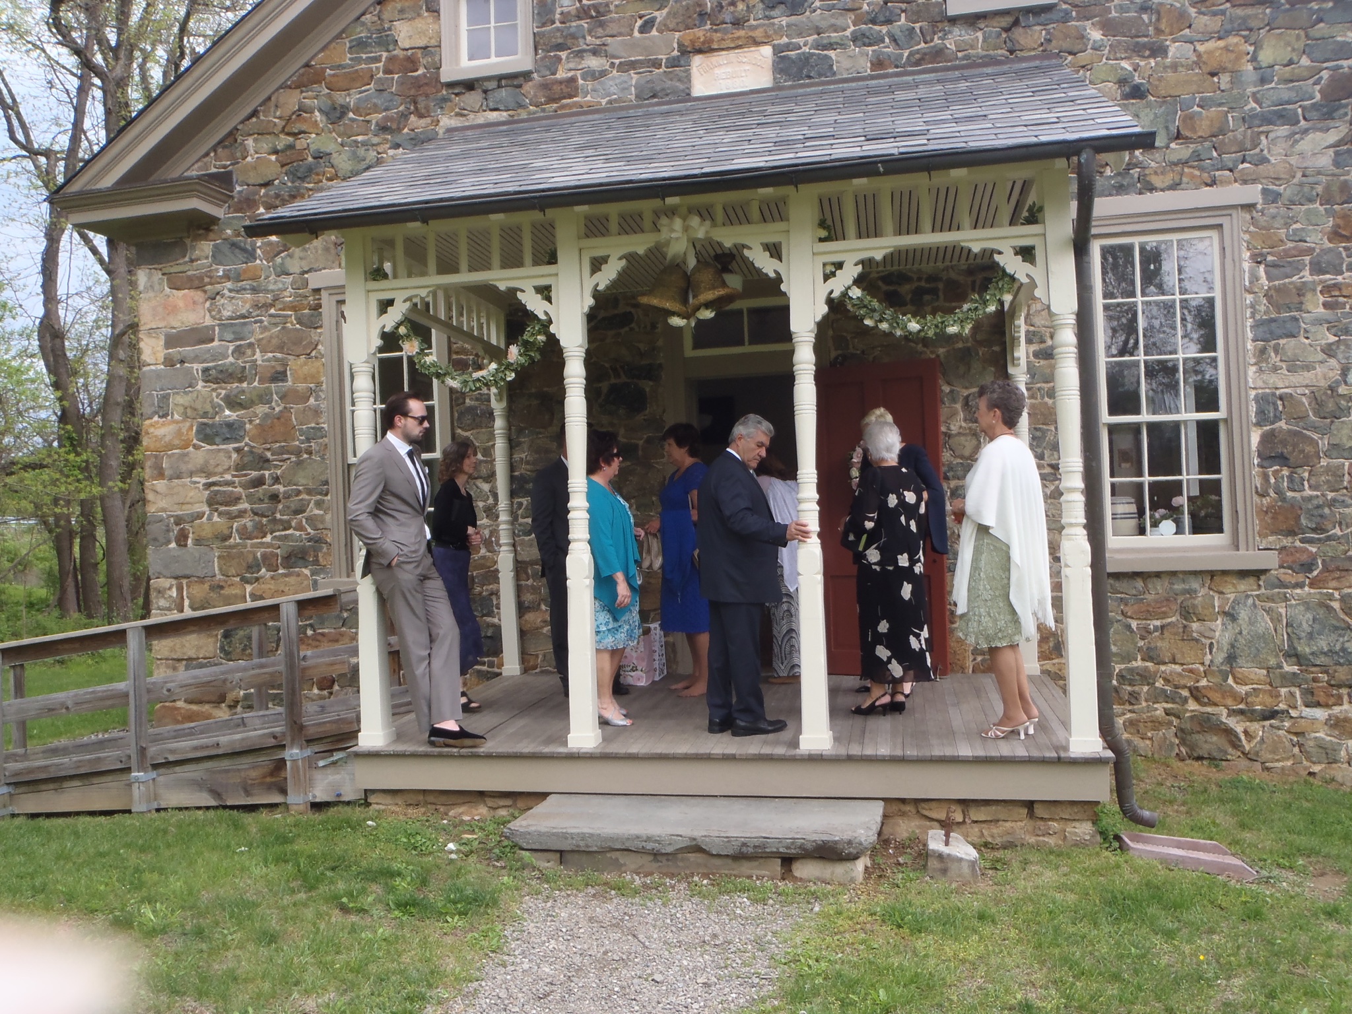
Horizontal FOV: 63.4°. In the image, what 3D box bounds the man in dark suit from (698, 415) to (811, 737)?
[{"bbox_3d":[0.403,0.346,5.706,0.600,1.660,0.540,-2,-1,-2],"label":"man in dark suit"}]

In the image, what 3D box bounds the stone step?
[{"bbox_3d":[0.094,1.456,5.009,1.660,0.090,0.680,-2,-1,12],"label":"stone step"}]

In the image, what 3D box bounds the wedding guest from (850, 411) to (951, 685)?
[{"bbox_3d":[1.313,0.252,6.459,0.550,1.698,0.450,-3,-2,25],"label":"wedding guest"}]

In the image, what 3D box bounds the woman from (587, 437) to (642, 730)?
[{"bbox_3d":[-0.371,0.380,6.144,0.350,1.643,0.460,-2,0,15],"label":"woman"}]

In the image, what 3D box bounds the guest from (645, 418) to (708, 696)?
[{"bbox_3d":[0.010,0.323,6.921,0.380,1.699,0.450,-2,0,-28],"label":"guest"}]

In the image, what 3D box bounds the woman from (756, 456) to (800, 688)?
[{"bbox_3d":[0.748,0.402,7.504,0.440,1.570,0.460,-3,-1,34],"label":"woman"}]

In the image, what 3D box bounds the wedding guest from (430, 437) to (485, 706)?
[{"bbox_3d":[-1.323,0.409,6.668,0.310,1.647,0.430,-2,0,8],"label":"wedding guest"}]

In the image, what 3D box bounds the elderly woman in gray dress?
[{"bbox_3d":[1.590,0.257,5.337,0.460,1.720,0.480,-3,-2,28],"label":"elderly woman in gray dress"}]

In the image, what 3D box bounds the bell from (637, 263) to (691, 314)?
[{"bbox_3d":[-0.053,-1.080,5.457,0.265,0.245,0.265,19,11,0],"label":"bell"}]

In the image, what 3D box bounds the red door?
[{"bbox_3d":[1.349,0.081,7.277,0.877,2.056,0.050,-2,0,22],"label":"red door"}]

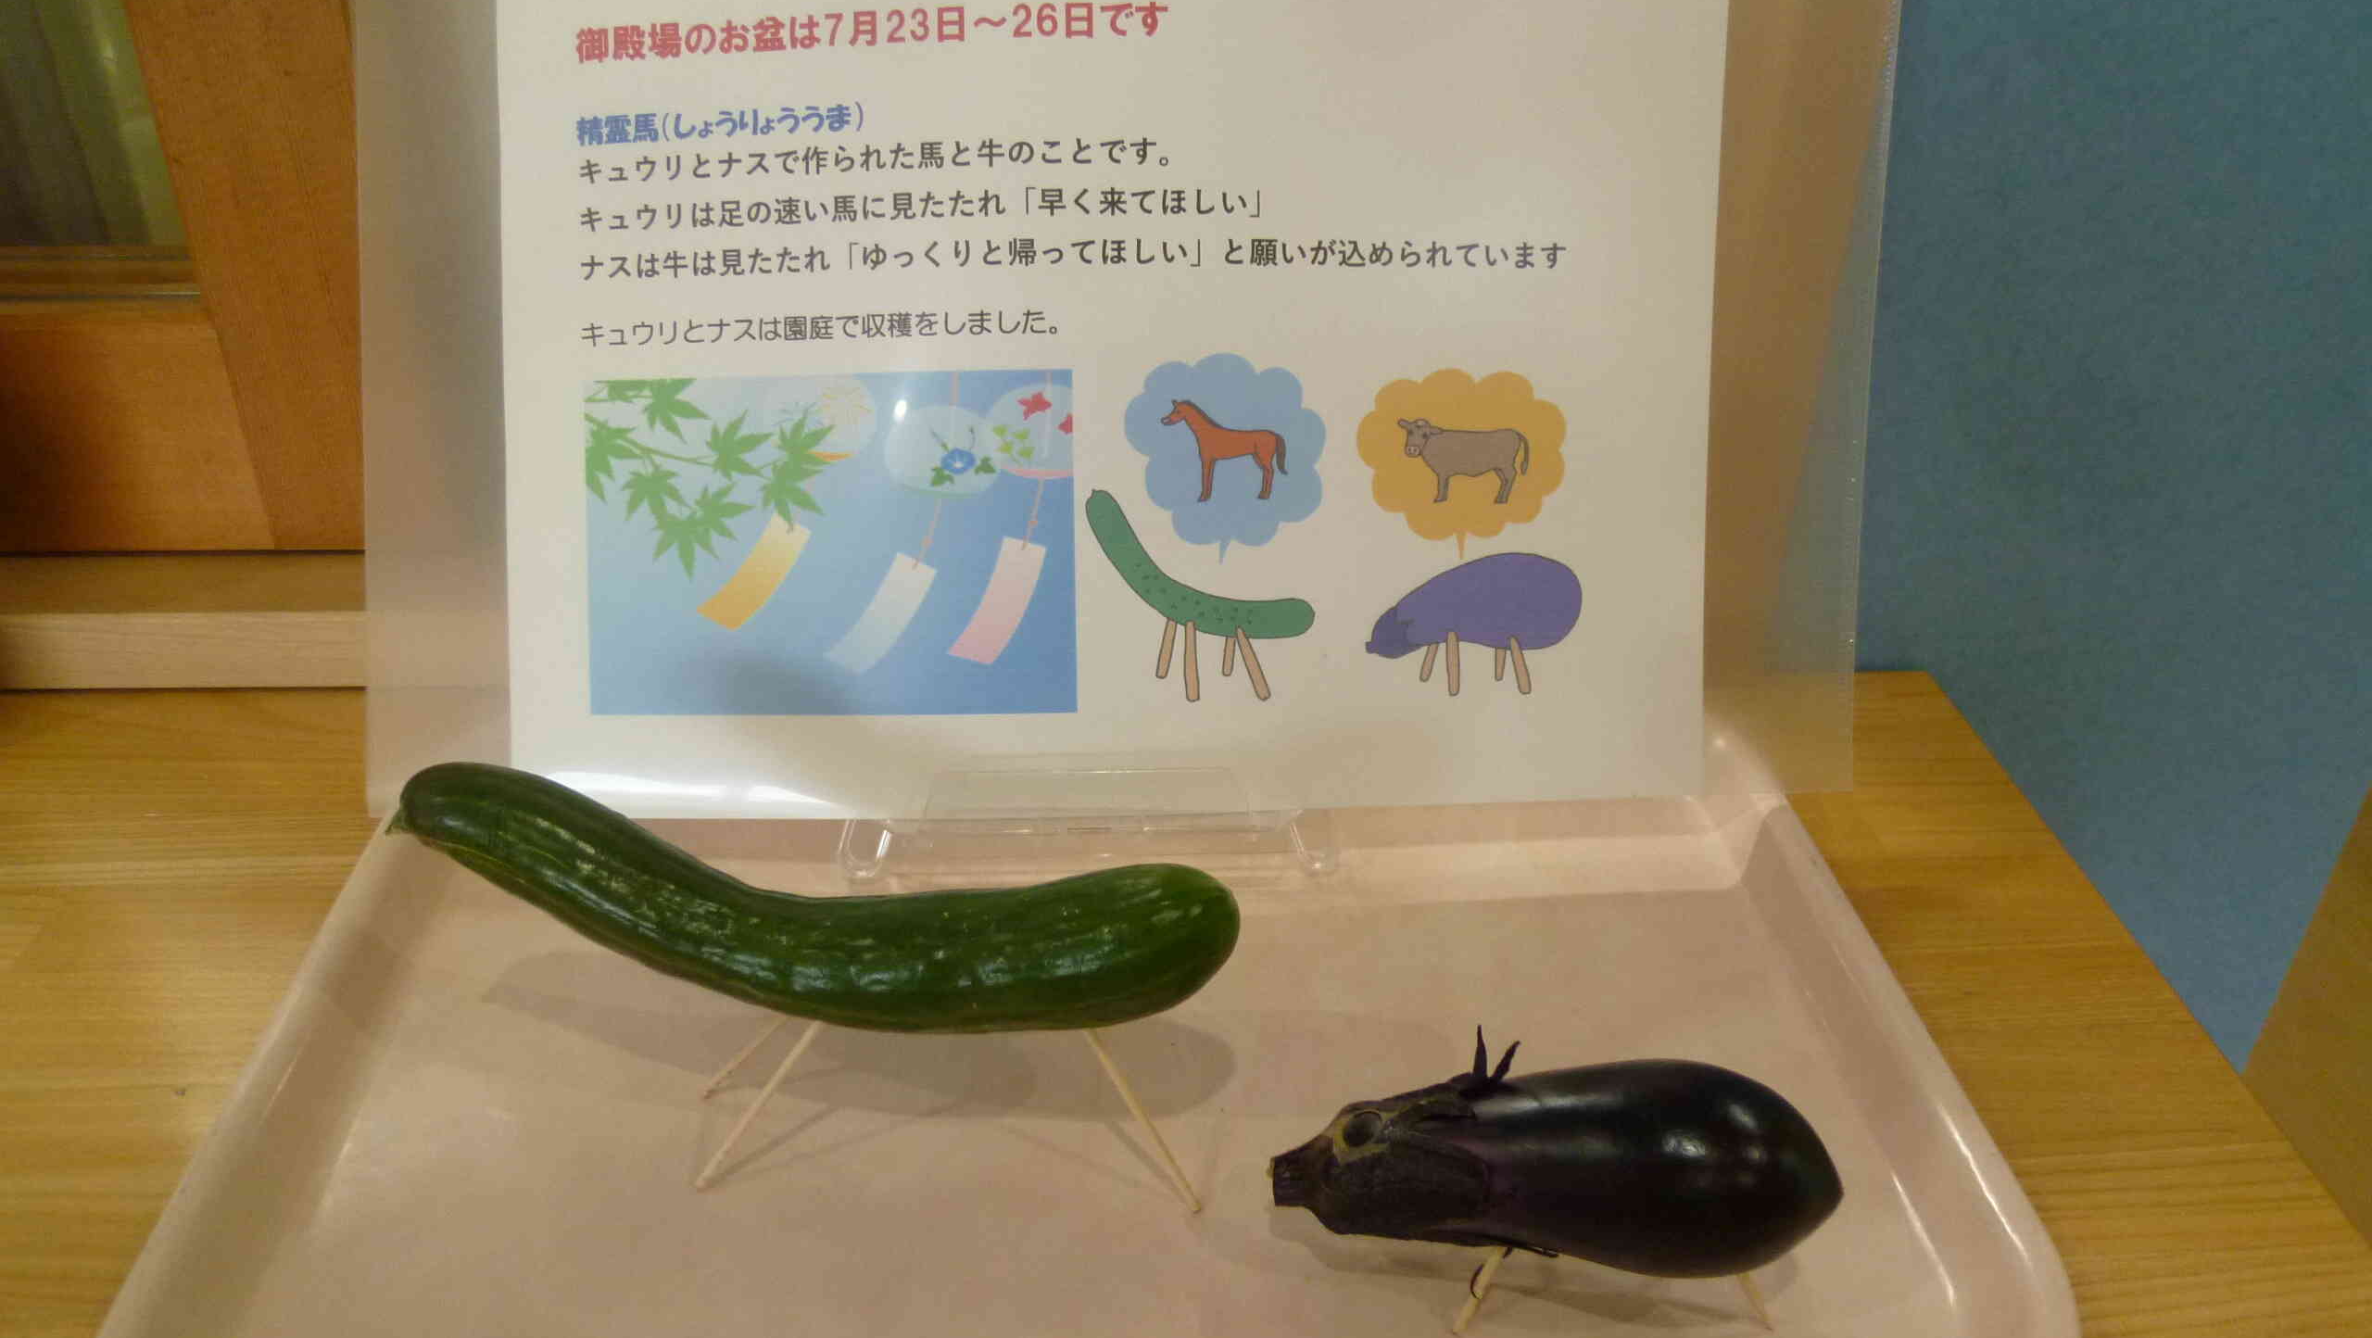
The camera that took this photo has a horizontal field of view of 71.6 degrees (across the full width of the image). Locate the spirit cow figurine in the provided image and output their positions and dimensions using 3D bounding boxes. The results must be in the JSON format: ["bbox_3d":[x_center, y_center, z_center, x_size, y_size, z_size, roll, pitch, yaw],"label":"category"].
[{"bbox_3d":[0.071,0.092,0.308,0.110,0.070,0.042,0,32,-1],"label":"spirit cow figurine"}]

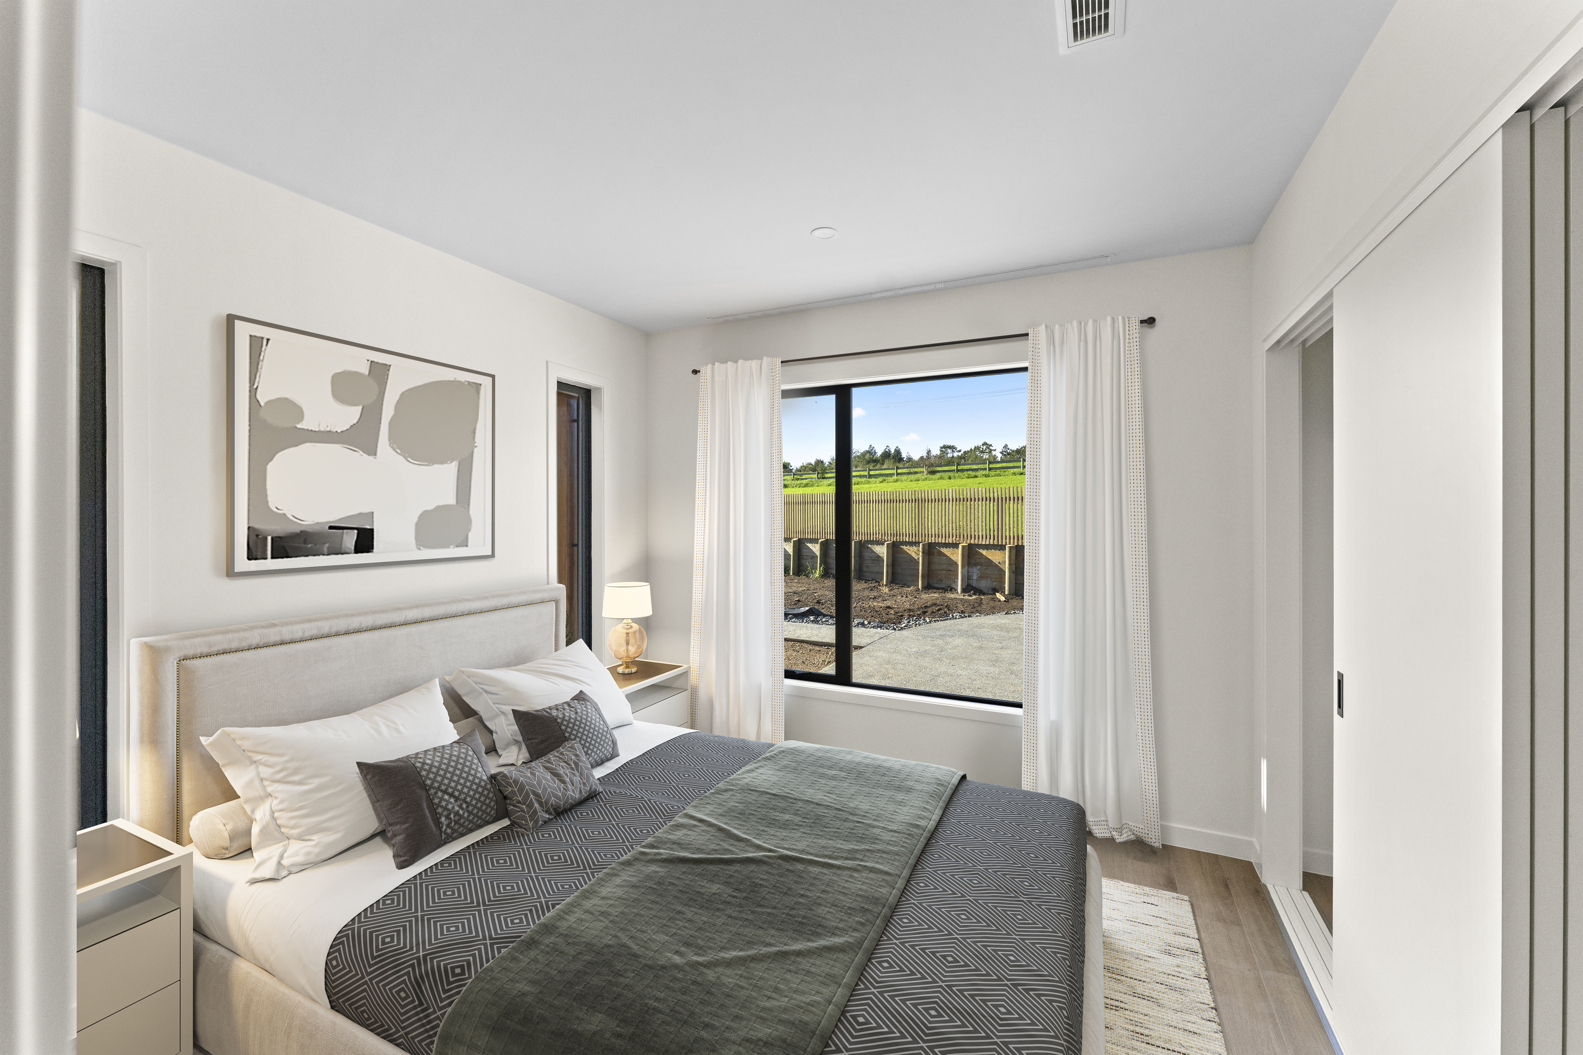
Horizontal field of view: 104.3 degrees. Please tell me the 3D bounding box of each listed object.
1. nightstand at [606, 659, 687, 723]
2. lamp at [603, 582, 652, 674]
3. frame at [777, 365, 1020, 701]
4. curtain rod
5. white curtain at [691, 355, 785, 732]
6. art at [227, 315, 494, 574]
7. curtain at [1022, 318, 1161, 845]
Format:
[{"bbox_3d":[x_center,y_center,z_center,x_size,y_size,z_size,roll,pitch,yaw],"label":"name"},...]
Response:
[{"bbox_3d":[-0.869,1.074,3.275,0.420,0.580,0.540,0,1,25],"label":"nightstand"},{"bbox_3d":[-0.893,0.544,3.355,0.265,0.478,0.265,0,1,0],"label":"lamp"},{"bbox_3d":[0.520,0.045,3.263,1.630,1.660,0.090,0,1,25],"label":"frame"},{"bbox_3d":[0.476,-0.888,3.112,2.380,0.050,0.070,0,1,25],"label":"curtain rod"},{"bbox_3d":[-0.317,0.204,3.494,0.620,2.280,0.130,0,1,25],"label":"white curtain"},{"bbox_3d":[-1.552,-0.266,2.349,0.035,0.827,0.957,0,1,25],"label":"art"},{"bbox_3d":[1.309,0.224,2.722,0.555,2.280,0.140,0,1,25],"label":"curtain"}]

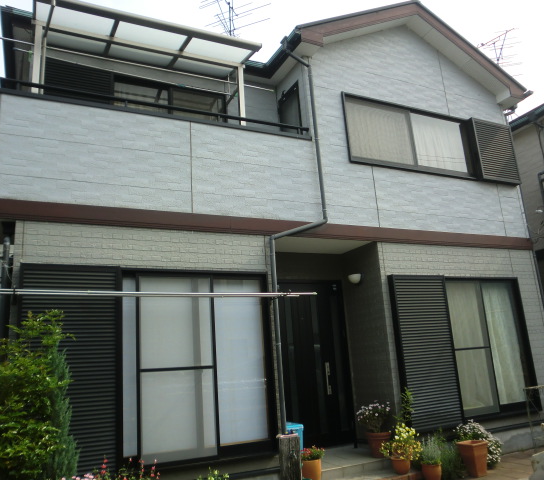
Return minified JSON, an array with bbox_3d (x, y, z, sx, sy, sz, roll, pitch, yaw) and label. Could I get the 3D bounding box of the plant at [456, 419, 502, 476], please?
[{"bbox_3d":[2.651,2.652,6.176,0.570,0.640,0.480,-9,-15,20],"label":"plant"}]

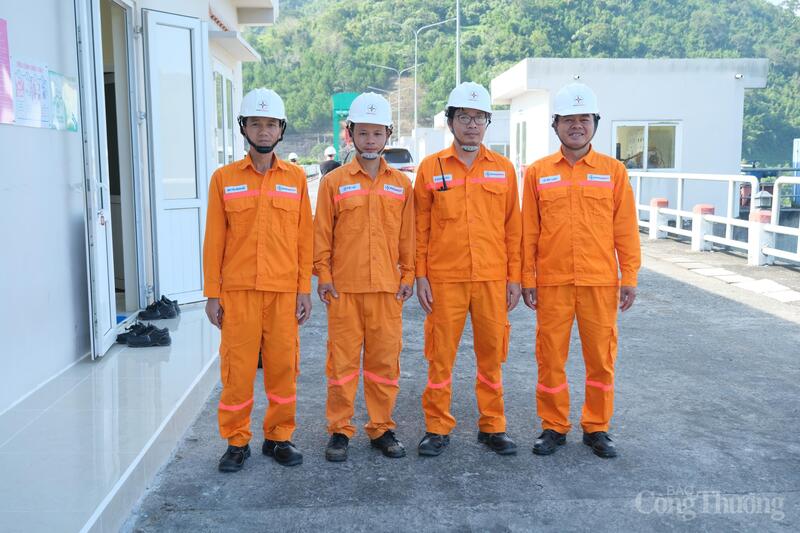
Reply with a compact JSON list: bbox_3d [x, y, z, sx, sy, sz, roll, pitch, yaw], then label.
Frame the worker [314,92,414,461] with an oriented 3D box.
[{"bbox_3d":[-0.172,0.048,3.704,0.465,1.714,0.310,-1,7,-4],"label":"worker"}]

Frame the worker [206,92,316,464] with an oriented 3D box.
[{"bbox_3d":[-0.641,0.053,3.592,0.510,1.716,0.310,-1,7,-5],"label":"worker"}]

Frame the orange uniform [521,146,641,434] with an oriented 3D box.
[{"bbox_3d":[0.849,0.123,3.733,0.565,1.383,0.270,0,7,8],"label":"orange uniform"}]

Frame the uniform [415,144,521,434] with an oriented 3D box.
[{"bbox_3d":[0.327,0.123,3.769,0.490,1.411,0.270,-1,7,-3],"label":"uniform"}]

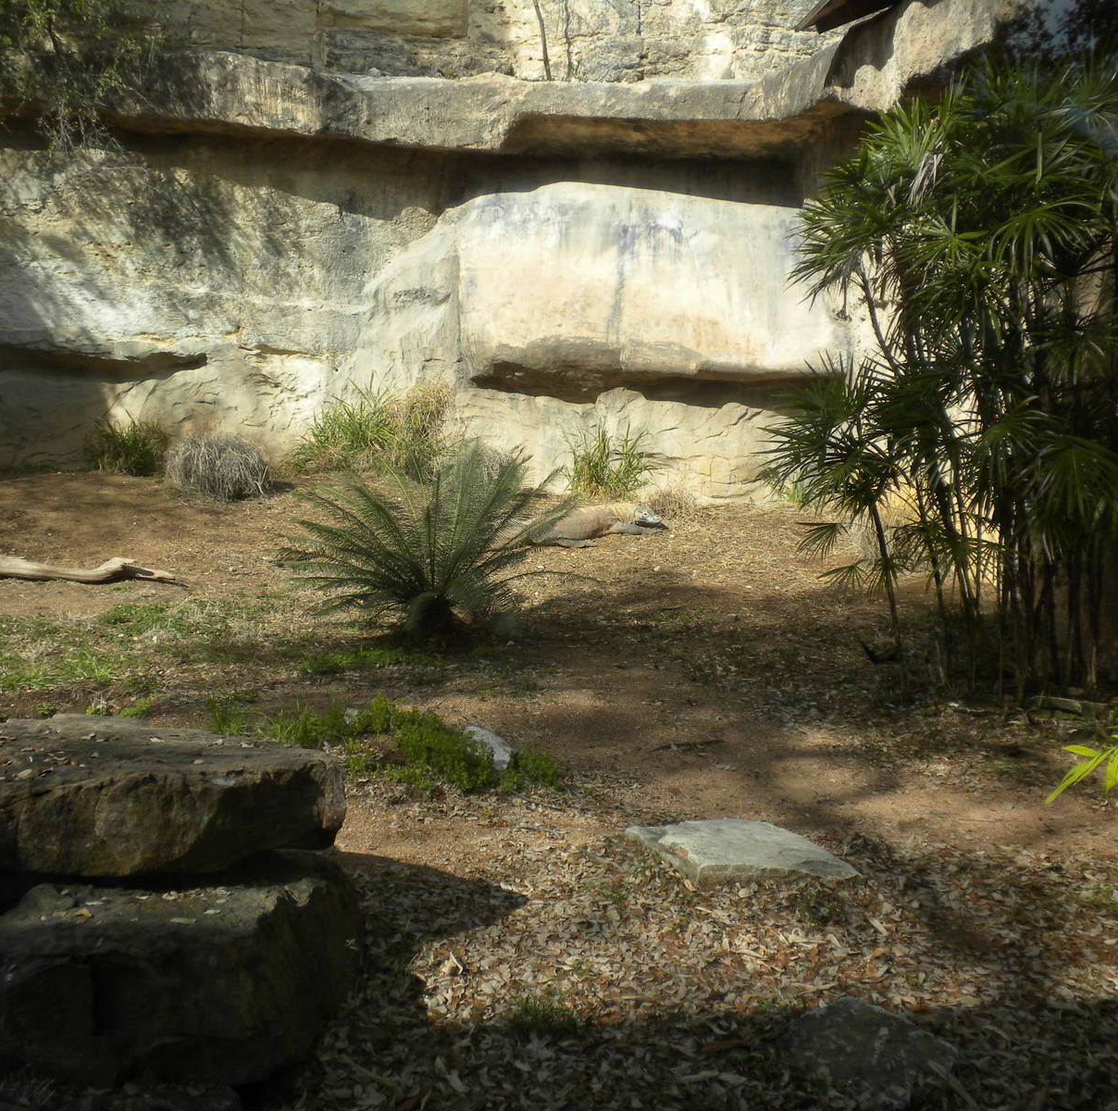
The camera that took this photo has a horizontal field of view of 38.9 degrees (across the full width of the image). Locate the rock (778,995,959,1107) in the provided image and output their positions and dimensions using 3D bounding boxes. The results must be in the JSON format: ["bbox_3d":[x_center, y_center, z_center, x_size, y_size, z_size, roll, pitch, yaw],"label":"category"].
[{"bbox_3d":[0.635,1.005,3.223,0.310,0.080,0.310,6,9,45],"label":"rock"}]

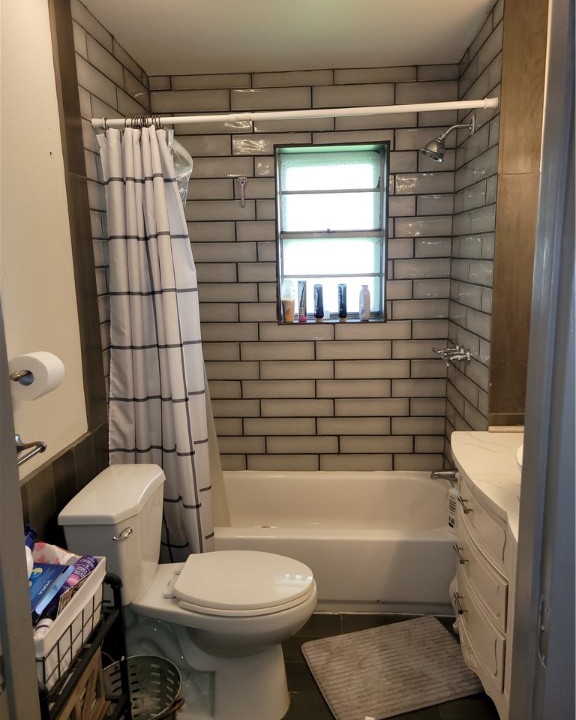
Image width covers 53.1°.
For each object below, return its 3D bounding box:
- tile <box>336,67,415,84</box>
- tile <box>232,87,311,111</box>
[{"bbox_3d":[0.428,-1.392,2.825,0.400,0.071,0.010,-1,12,3],"label":"tile"},{"bbox_3d":[-0.086,-1.306,2.880,0.405,0.102,0.010,-1,11,3],"label":"tile"}]

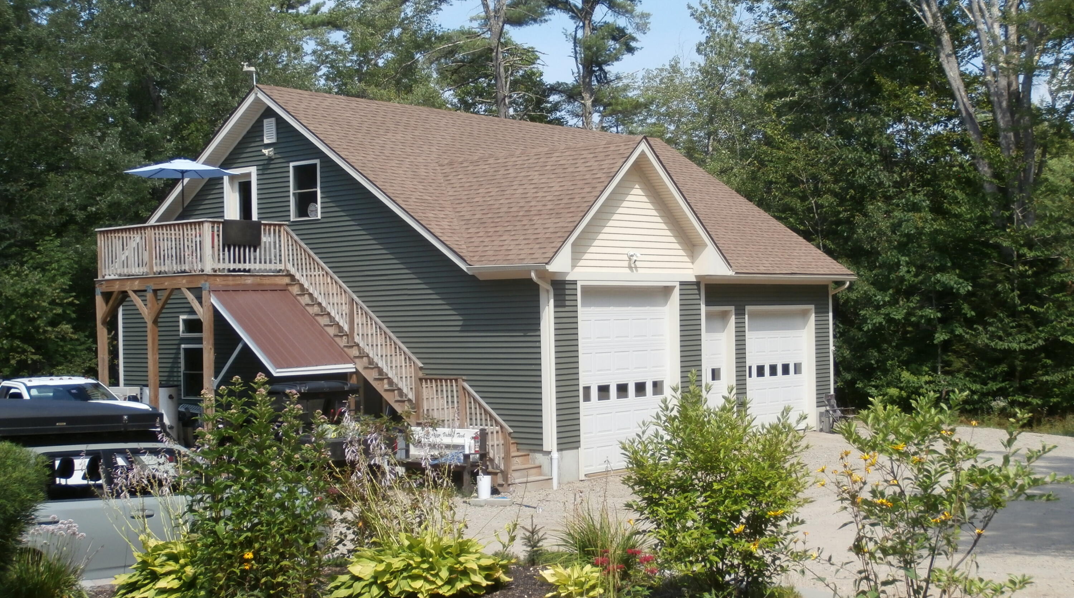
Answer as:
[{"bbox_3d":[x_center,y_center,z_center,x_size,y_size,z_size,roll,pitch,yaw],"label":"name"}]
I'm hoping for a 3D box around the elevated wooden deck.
[{"bbox_3d":[-4.270,0.959,27.441,9.350,4.880,3.100,-2,-1,40],"label":"elevated wooden deck"}]

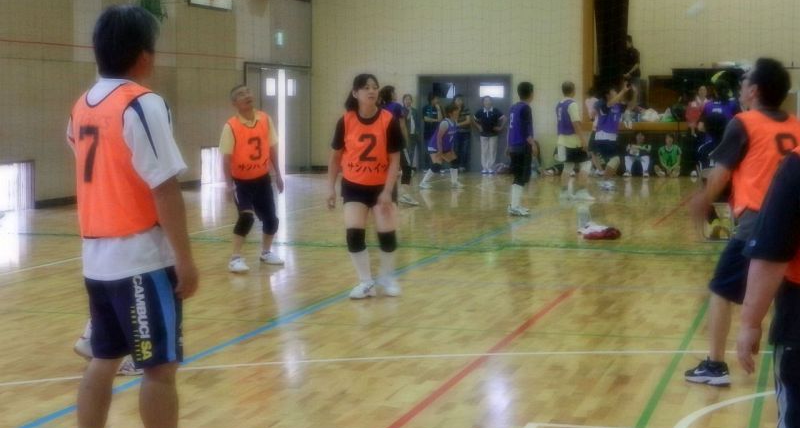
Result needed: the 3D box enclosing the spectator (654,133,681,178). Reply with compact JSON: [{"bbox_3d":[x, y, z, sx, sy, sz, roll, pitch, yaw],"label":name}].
[{"bbox_3d":[5.412,-1.210,24.800,0.520,0.860,0.620,1,5,12],"label":"spectator"}]

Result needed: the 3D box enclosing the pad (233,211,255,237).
[{"bbox_3d":[-1.361,0.082,10.650,0.135,0.185,0.145,-5,25,-45],"label":"pad"}]

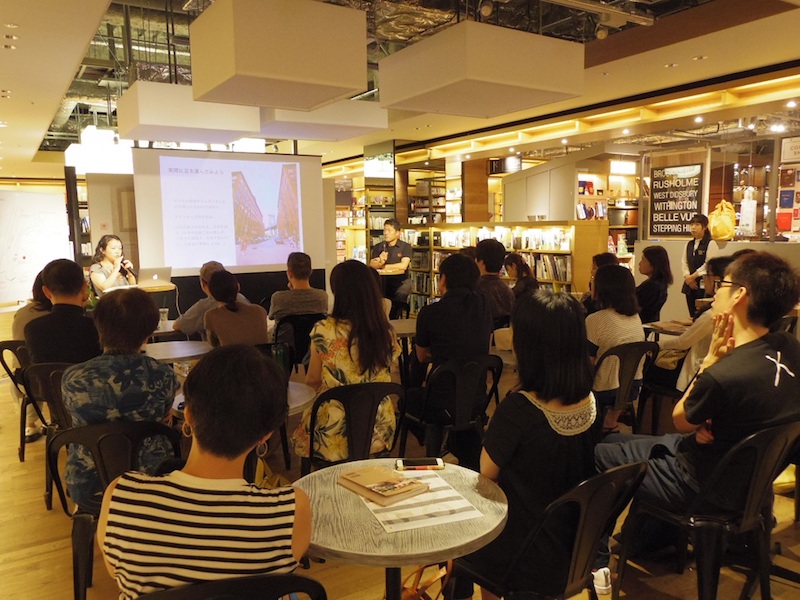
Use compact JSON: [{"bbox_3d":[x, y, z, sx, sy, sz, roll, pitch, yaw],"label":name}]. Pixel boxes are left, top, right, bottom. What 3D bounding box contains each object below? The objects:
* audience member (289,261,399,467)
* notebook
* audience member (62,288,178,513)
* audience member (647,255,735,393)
[{"bbox_3d":[-0.298,0.459,3.072,0.480,1.300,0.780,-3,7,-17],"label":"audience member"},{"bbox_3d":[-2.278,-0.232,5.698,0.290,0.200,0.320,6,9,45],"label":"notebook"},{"bbox_3d":[-1.077,0.556,2.544,0.480,1.250,0.780,-2,7,-10],"label":"audience member"},{"bbox_3d":[1.800,0.381,3.920,0.780,1.280,0.480,3,8,30],"label":"audience member"}]

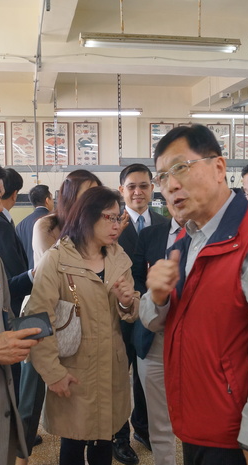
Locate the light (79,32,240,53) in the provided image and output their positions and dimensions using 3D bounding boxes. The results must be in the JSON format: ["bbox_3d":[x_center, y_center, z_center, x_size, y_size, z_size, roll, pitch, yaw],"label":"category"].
[{"bbox_3d":[0.275,-1.431,3.950,1.250,0.090,0.120,-1,4,-10],"label":"light"}]

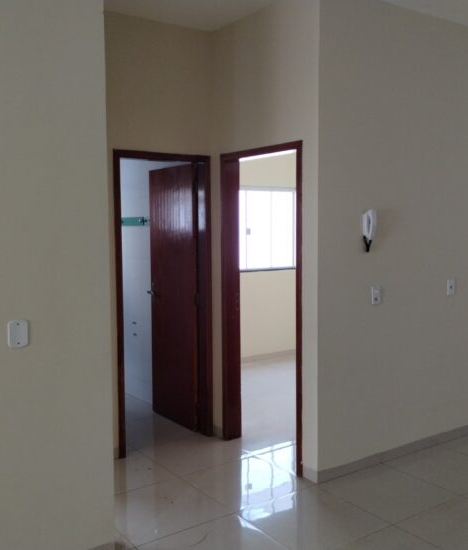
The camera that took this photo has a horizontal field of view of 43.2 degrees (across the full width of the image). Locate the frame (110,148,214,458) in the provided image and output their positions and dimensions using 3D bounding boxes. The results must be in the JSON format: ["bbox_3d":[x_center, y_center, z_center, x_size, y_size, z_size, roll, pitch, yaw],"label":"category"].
[{"bbox_3d":[-0.525,0.199,4.324,0.776,2.130,0.140,-3,5,-35],"label":"frame"}]

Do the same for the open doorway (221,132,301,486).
[{"bbox_3d":[0.228,0.209,4.088,0.140,2.130,0.896,-3,5,-35],"label":"open doorway"}]

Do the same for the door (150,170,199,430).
[{"bbox_3d":[-0.500,0.172,4.870,0.036,2.096,0.700,-3,5,-36],"label":"door"}]

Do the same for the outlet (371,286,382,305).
[{"bbox_3d":[0.931,0.138,3.849,0.075,0.118,0.014,-3,5,-35],"label":"outlet"}]

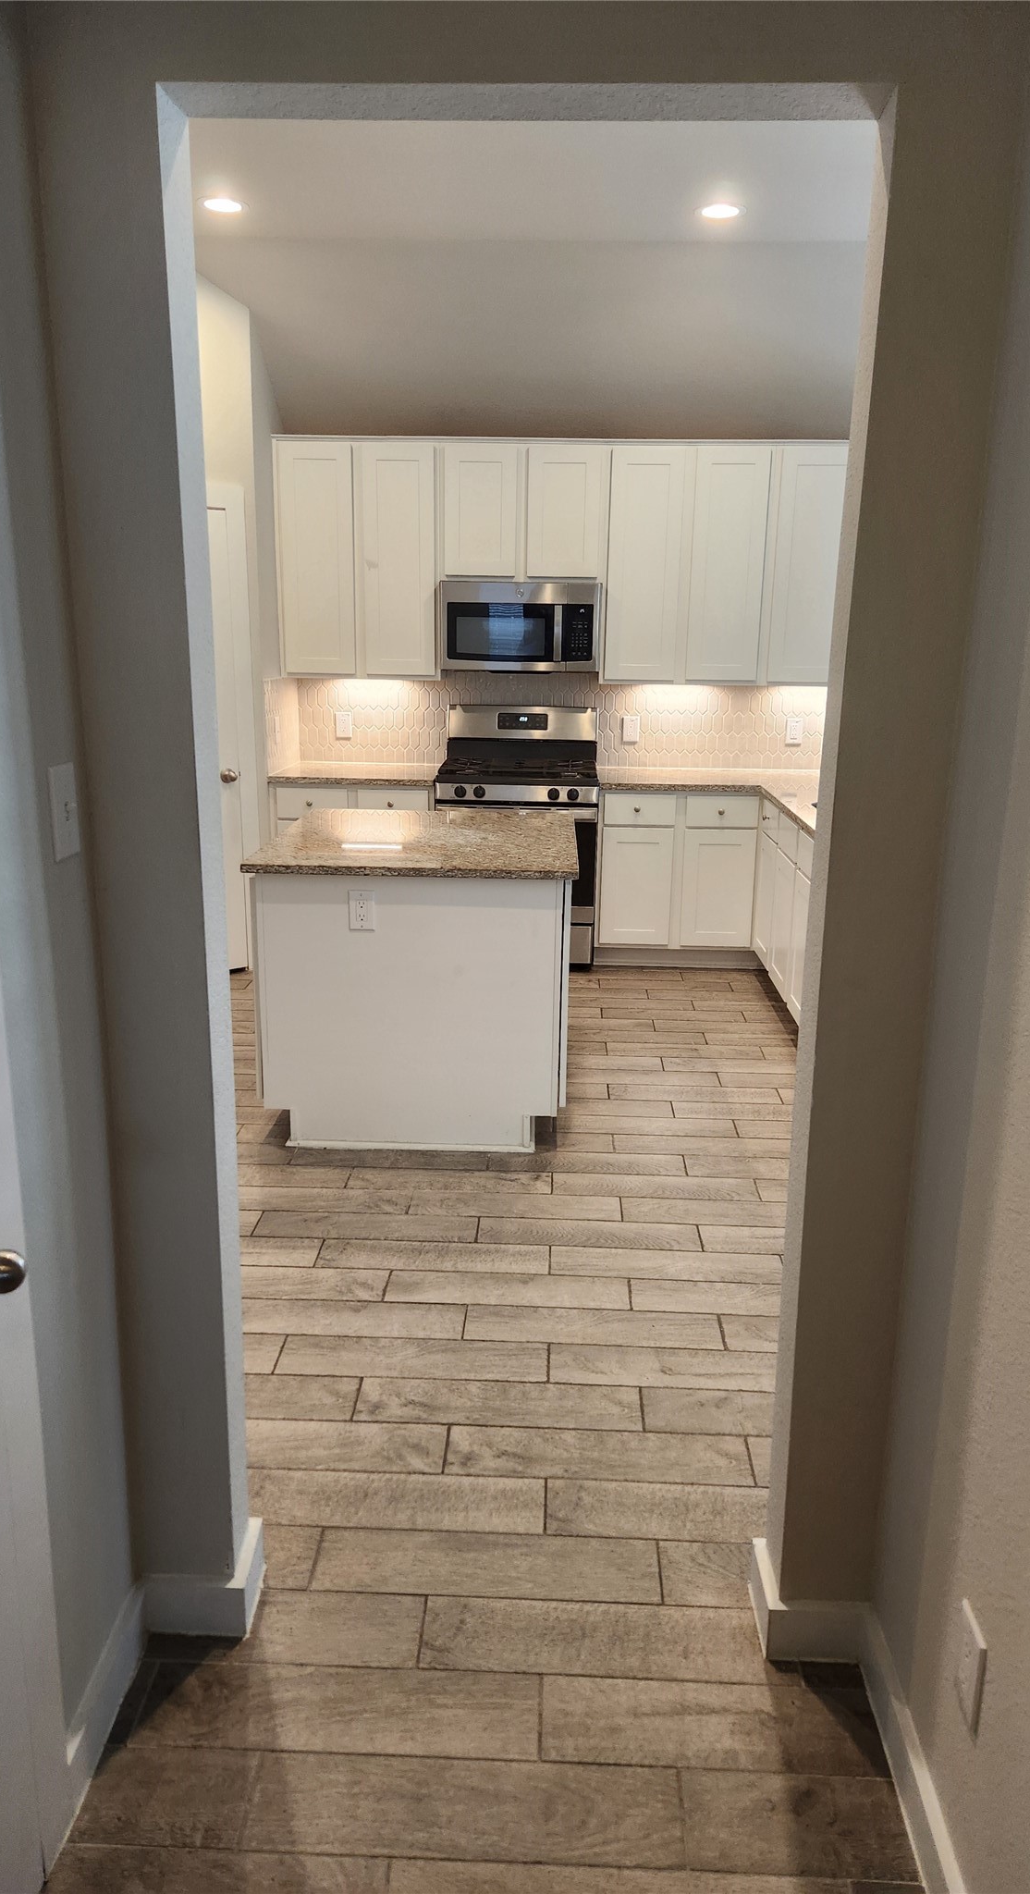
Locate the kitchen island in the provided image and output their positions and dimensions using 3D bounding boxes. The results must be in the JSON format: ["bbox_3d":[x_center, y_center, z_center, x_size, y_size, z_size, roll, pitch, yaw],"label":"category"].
[{"bbox_3d":[-0.305,0.061,4.474,1.022,0.914,1.183,1,15,2],"label":"kitchen island"}]

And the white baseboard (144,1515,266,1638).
[{"bbox_3d":[-0.513,1.053,2.108,0.161,0.097,0.160,1,14,2],"label":"white baseboard"}]

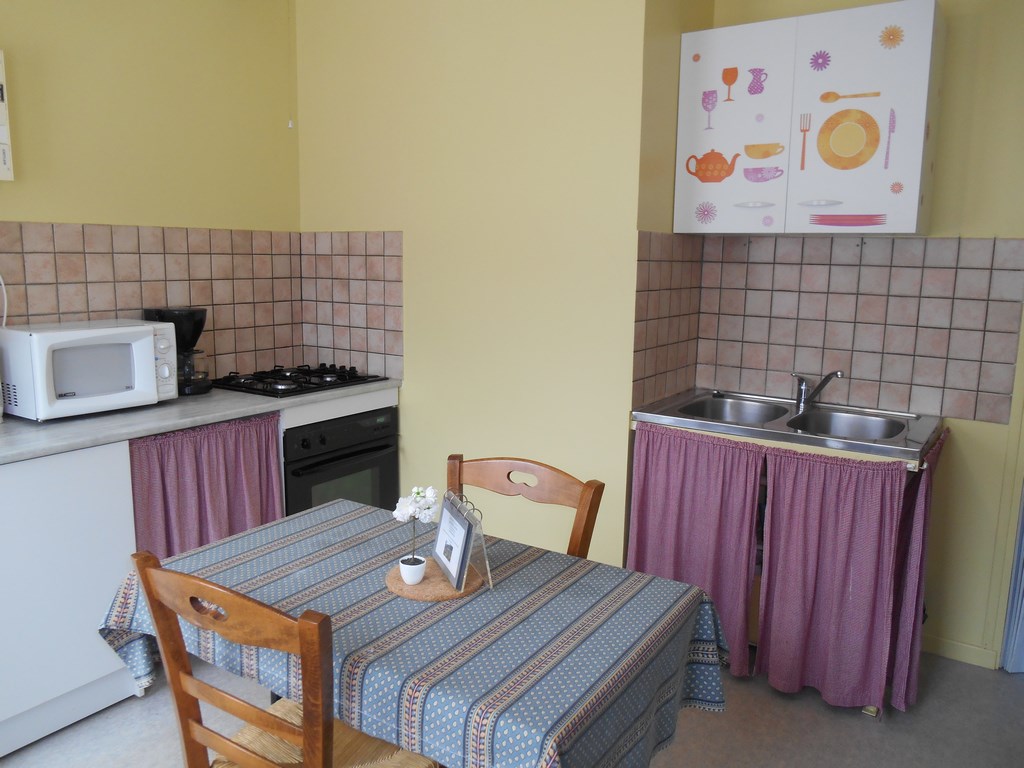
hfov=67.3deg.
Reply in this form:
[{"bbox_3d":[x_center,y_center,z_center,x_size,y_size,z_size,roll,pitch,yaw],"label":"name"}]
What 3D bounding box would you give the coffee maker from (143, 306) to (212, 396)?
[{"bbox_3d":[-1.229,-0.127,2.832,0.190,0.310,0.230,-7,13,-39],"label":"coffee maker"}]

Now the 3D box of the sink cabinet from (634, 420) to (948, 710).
[{"bbox_3d":[0.949,0.528,2.741,0.887,0.821,0.622,8,12,33],"label":"sink cabinet"}]

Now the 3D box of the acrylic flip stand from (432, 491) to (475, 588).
[{"bbox_3d":[-0.100,0.305,1.532,0.062,0.145,0.183,-3,10,-23],"label":"acrylic flip stand"}]

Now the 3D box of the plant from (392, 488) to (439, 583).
[{"bbox_3d":[-0.189,0.291,1.480,0.088,0.186,0.082,0,10,-7],"label":"plant"}]

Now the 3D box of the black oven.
[{"bbox_3d":[-0.881,0.391,3.174,0.550,0.595,0.595,7,11,32],"label":"black oven"}]

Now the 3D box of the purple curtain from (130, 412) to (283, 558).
[{"bbox_3d":[-0.990,0.508,2.548,0.050,0.775,0.551,7,11,32],"label":"purple curtain"}]

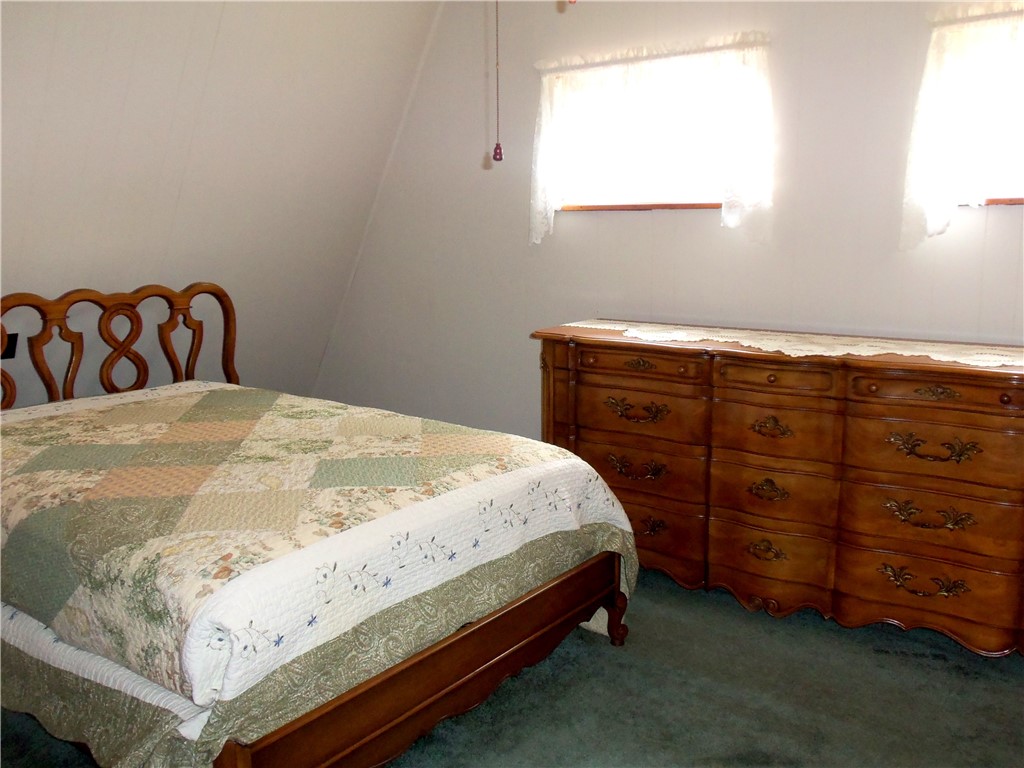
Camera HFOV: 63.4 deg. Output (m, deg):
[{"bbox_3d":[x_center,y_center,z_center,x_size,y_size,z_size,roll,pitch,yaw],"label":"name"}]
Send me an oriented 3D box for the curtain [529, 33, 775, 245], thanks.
[{"bbox_3d":[0.534,-0.971,3.457,1.069,0.746,0.090,7,13,36],"label":"curtain"}]

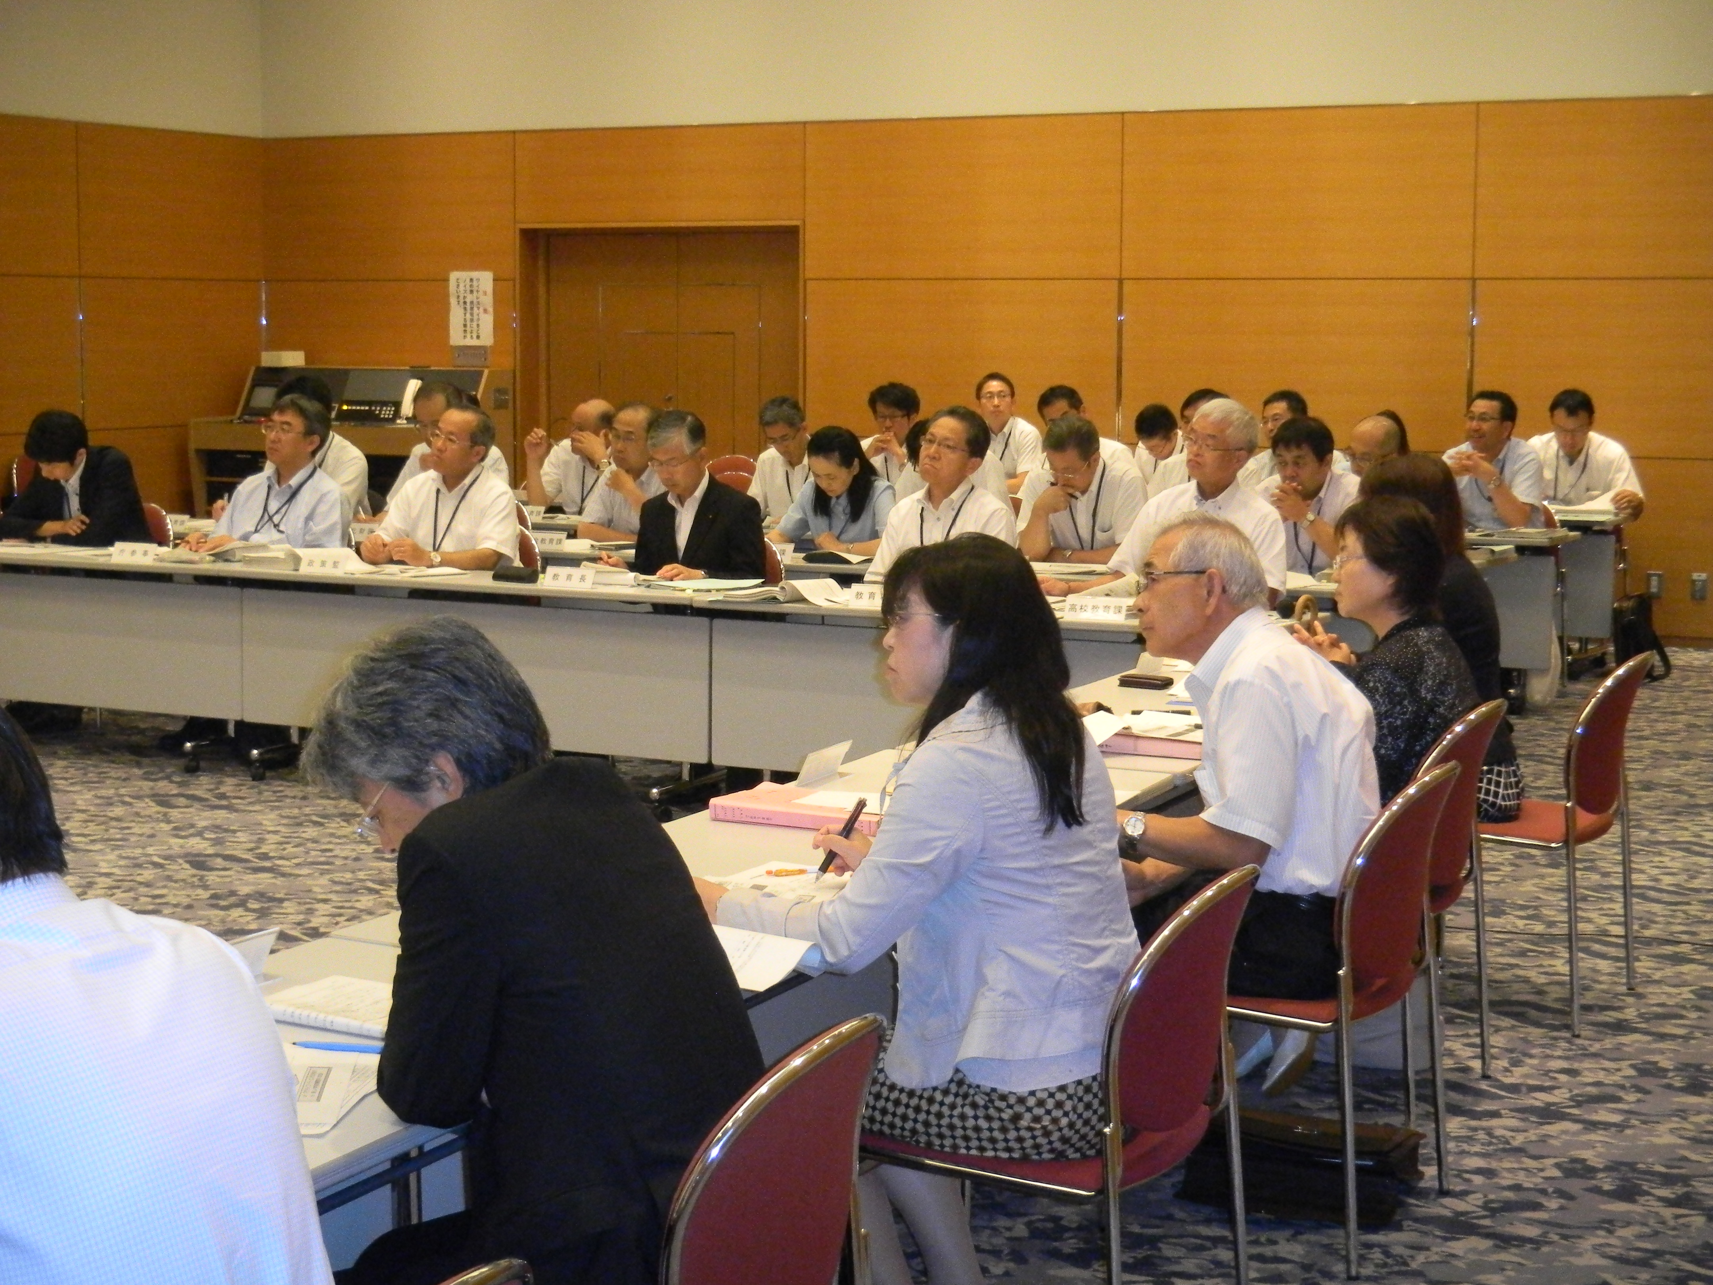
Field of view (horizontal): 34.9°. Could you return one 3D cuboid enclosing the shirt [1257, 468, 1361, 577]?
[{"bbox_3d":[1.508,-0.306,9.225,0.520,0.580,0.400,4,8,27],"label":"shirt"}]

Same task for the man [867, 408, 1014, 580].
[{"bbox_3d":[0.213,-0.106,8.534,0.540,1.270,0.800,4,8,27],"label":"man"}]

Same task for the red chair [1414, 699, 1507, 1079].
[{"bbox_3d":[0.997,0.495,5.399,0.560,0.810,0.505,4,8,30],"label":"red chair"}]

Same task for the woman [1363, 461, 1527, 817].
[{"bbox_3d":[1.236,0.187,6.207,0.640,1.226,0.480,4,8,27],"label":"woman"}]

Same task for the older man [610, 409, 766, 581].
[{"bbox_3d":[-0.606,-0.146,8.950,0.540,1.240,0.800,4,8,27],"label":"older man"}]

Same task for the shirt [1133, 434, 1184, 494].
[{"bbox_3d":[1.548,-0.759,13.152,0.500,0.550,0.400,4,8,27],"label":"shirt"}]

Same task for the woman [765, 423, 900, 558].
[{"bbox_3d":[-0.035,-0.199,9.699,0.500,1.134,0.660,4,8,30],"label":"woman"}]

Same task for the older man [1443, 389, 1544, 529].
[{"bbox_3d":[2.592,-0.412,11.267,0.520,1.260,0.780,5,8,37],"label":"older man"}]

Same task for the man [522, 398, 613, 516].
[{"bbox_3d":[-1.169,-0.450,11.653,0.520,1.180,0.720,5,8,33],"label":"man"}]

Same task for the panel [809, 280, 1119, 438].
[{"bbox_3d":[0.532,-1.489,14.336,1.785,0.834,0.040,4,8,27],"label":"panel"}]

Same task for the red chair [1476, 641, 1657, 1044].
[{"bbox_3d":[1.501,0.409,6.143,0.560,0.810,0.505,4,8,29],"label":"red chair"}]

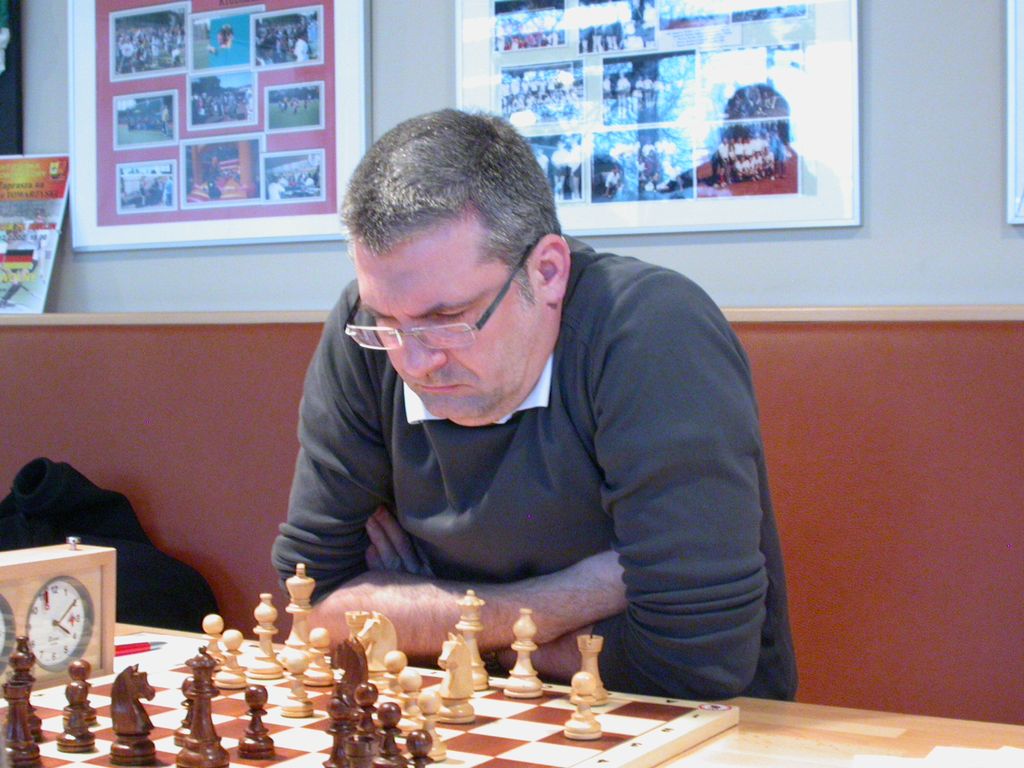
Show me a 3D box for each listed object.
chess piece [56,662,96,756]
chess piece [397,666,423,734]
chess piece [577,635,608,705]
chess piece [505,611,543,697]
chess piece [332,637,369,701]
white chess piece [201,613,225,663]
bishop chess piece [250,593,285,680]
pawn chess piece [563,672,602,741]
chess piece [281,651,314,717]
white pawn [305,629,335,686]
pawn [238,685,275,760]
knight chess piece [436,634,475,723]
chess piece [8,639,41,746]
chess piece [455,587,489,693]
[{"bbox_3d":[-0.299,0.224,1.085,0.026,0.054,0.026,1,0,29],"label":"chess piece"},{"bbox_3d":[-0.076,0.237,1.170,0.027,0.048,0.027,1,0,-4],"label":"chess piece"},{"bbox_3d":[0.063,0.231,1.268,0.031,0.054,0.031,1,0,0],"label":"chess piece"},{"bbox_3d":[0.010,0.221,1.297,0.031,0.071,0.031,1,0,0],"label":"chess piece"},{"bbox_3d":[-0.120,0.222,1.173,0.031,0.066,0.029,1,0,29],"label":"chess piece"},{"bbox_3d":[-0.263,0.228,1.380,0.026,0.048,0.026,1,0,0],"label":"white chess piece"},{"bbox_3d":[-0.211,0.217,1.353,0.031,0.071,0.031,1,0,0],"label":"bishop chess piece"},{"bbox_3d":[0.053,0.239,1.174,0.027,0.048,0.027,1,0,3],"label":"pawn chess piece"},{"bbox_3d":[-0.169,0.235,1.233,0.027,0.048,0.027,1,0,-8],"label":"chess piece"},{"bbox_3d":[-0.163,0.230,1.323,0.026,0.048,0.026,1,0,0],"label":"white pawn"},{"bbox_3d":[-0.179,0.236,1.099,0.027,0.048,0.027,1,0,-9],"label":"pawn"},{"bbox_3d":[-0.044,0.228,1.227,0.031,0.067,0.031,1,0,40],"label":"knight chess piece"},{"bbox_3d":[-0.348,0.215,1.111,0.030,0.071,0.030,1,0,29],"label":"chess piece"},{"bbox_3d":[-0.035,0.220,1.355,0.033,0.083,0.033,1,0,-1],"label":"chess piece"}]

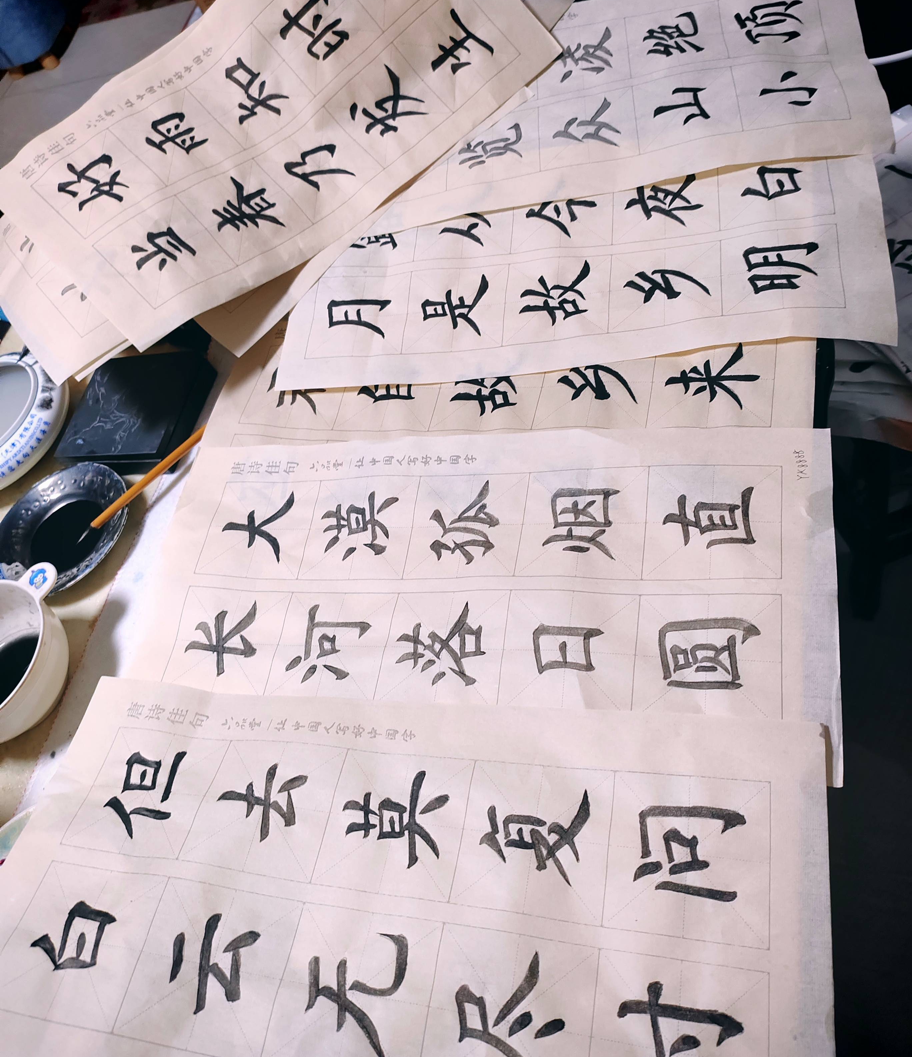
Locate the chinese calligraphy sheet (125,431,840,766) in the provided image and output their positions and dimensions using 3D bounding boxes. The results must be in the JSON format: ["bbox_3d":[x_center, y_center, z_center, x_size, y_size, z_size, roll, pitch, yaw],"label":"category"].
[{"bbox_3d":[0.003,0.034,0.625,0.459,0.014,0.232,-1,60,18],"label":"chinese calligraphy sheet"}]

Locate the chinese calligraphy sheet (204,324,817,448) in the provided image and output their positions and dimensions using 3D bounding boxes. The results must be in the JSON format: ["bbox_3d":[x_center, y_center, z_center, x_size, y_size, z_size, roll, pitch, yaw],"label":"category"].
[{"bbox_3d":[0.019,-0.072,0.694,0.459,0.013,0.232,3,61,19],"label":"chinese calligraphy sheet"}]

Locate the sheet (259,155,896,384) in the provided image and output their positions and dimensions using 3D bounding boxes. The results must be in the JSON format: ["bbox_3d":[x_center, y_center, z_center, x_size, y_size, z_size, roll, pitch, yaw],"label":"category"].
[{"bbox_3d":[0.083,-0.219,0.746,0.459,0.018,0.232,-2,60,16],"label":"sheet"}]

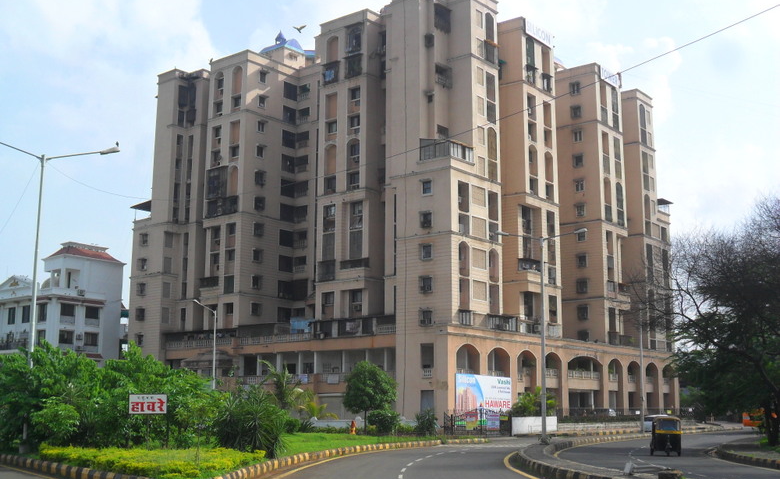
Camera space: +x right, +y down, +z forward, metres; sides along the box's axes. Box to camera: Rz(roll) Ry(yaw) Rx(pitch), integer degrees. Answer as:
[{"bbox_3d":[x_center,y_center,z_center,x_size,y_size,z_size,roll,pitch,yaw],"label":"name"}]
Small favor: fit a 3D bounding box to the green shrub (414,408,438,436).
[{"bbox_3d":[2.696,13.661,74.255,1.675,1.977,1.592,0,-10,0],"label":"green shrub"}]

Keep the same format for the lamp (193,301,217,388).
[{"bbox_3d":[-13.899,9.570,73.607,0.350,10.078,2.400,-8,-13,38],"label":"lamp"}]

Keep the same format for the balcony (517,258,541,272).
[{"bbox_3d":[14.630,2.960,102.823,1.300,1.296,3.508,-8,-13,38],"label":"balcony"}]

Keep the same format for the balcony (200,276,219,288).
[{"bbox_3d":[-20.297,5.079,114.322,3.367,1.302,1.250,-8,-13,38],"label":"balcony"}]

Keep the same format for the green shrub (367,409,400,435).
[{"bbox_3d":[-0.465,13.640,73.750,2.459,1.811,2.336,0,-10,0],"label":"green shrub"}]

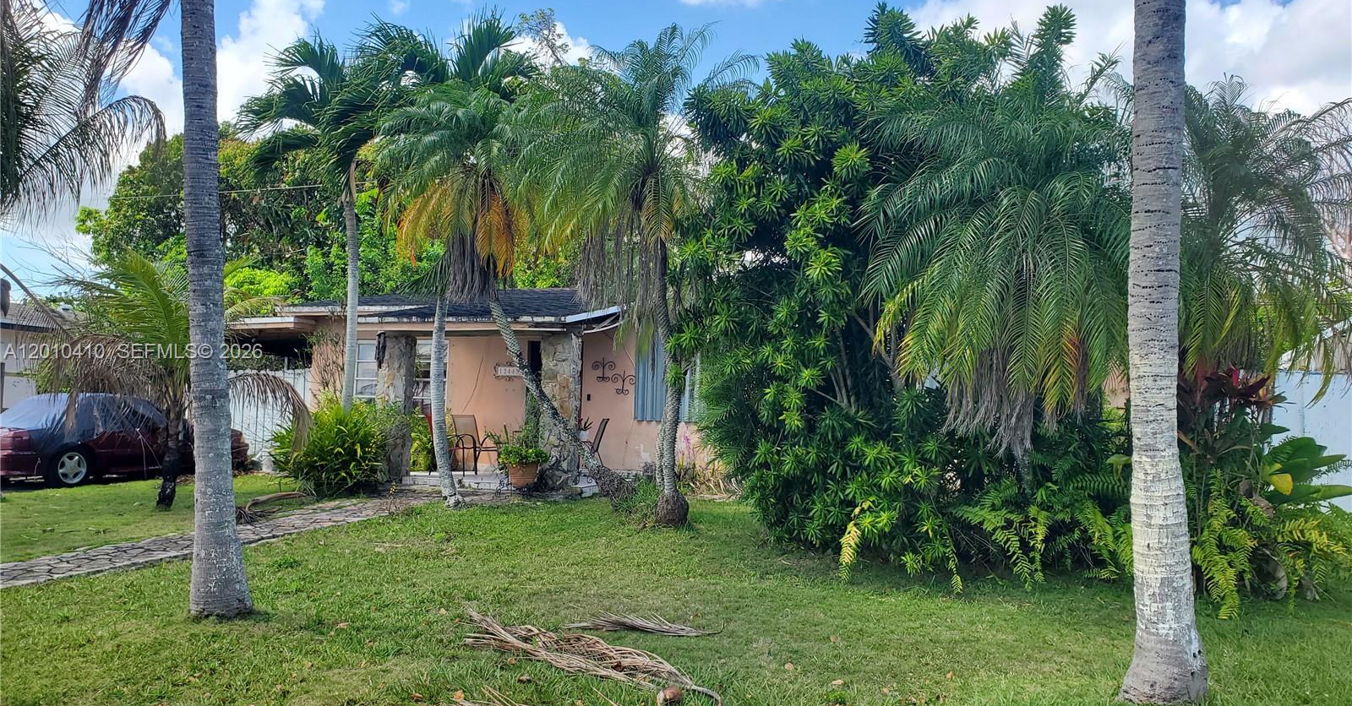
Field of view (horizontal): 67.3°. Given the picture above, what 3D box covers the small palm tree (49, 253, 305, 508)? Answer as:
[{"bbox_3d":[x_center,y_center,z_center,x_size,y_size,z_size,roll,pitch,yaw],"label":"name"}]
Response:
[{"bbox_3d":[-6.193,0.334,12.600,3.198,3.145,3.000,0,-2,0],"label":"small palm tree"}]

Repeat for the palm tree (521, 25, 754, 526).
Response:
[{"bbox_3d":[-0.435,-0.864,11.300,2.598,5.571,2.500,0,-2,0],"label":"palm tree"}]

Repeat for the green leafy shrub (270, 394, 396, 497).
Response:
[{"bbox_3d":[-4.819,1.309,14.300,1.770,1.443,1.500,0,-2,0],"label":"green leafy shrub"}]

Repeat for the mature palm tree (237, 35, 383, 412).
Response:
[{"bbox_3d":[-5.226,-1.365,14.500,2.081,6.365,2.200,0,-2,0],"label":"mature palm tree"}]

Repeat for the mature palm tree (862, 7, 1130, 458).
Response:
[{"bbox_3d":[2.946,-0.769,9.300,2.476,4.798,2.500,0,-2,0],"label":"mature palm tree"}]

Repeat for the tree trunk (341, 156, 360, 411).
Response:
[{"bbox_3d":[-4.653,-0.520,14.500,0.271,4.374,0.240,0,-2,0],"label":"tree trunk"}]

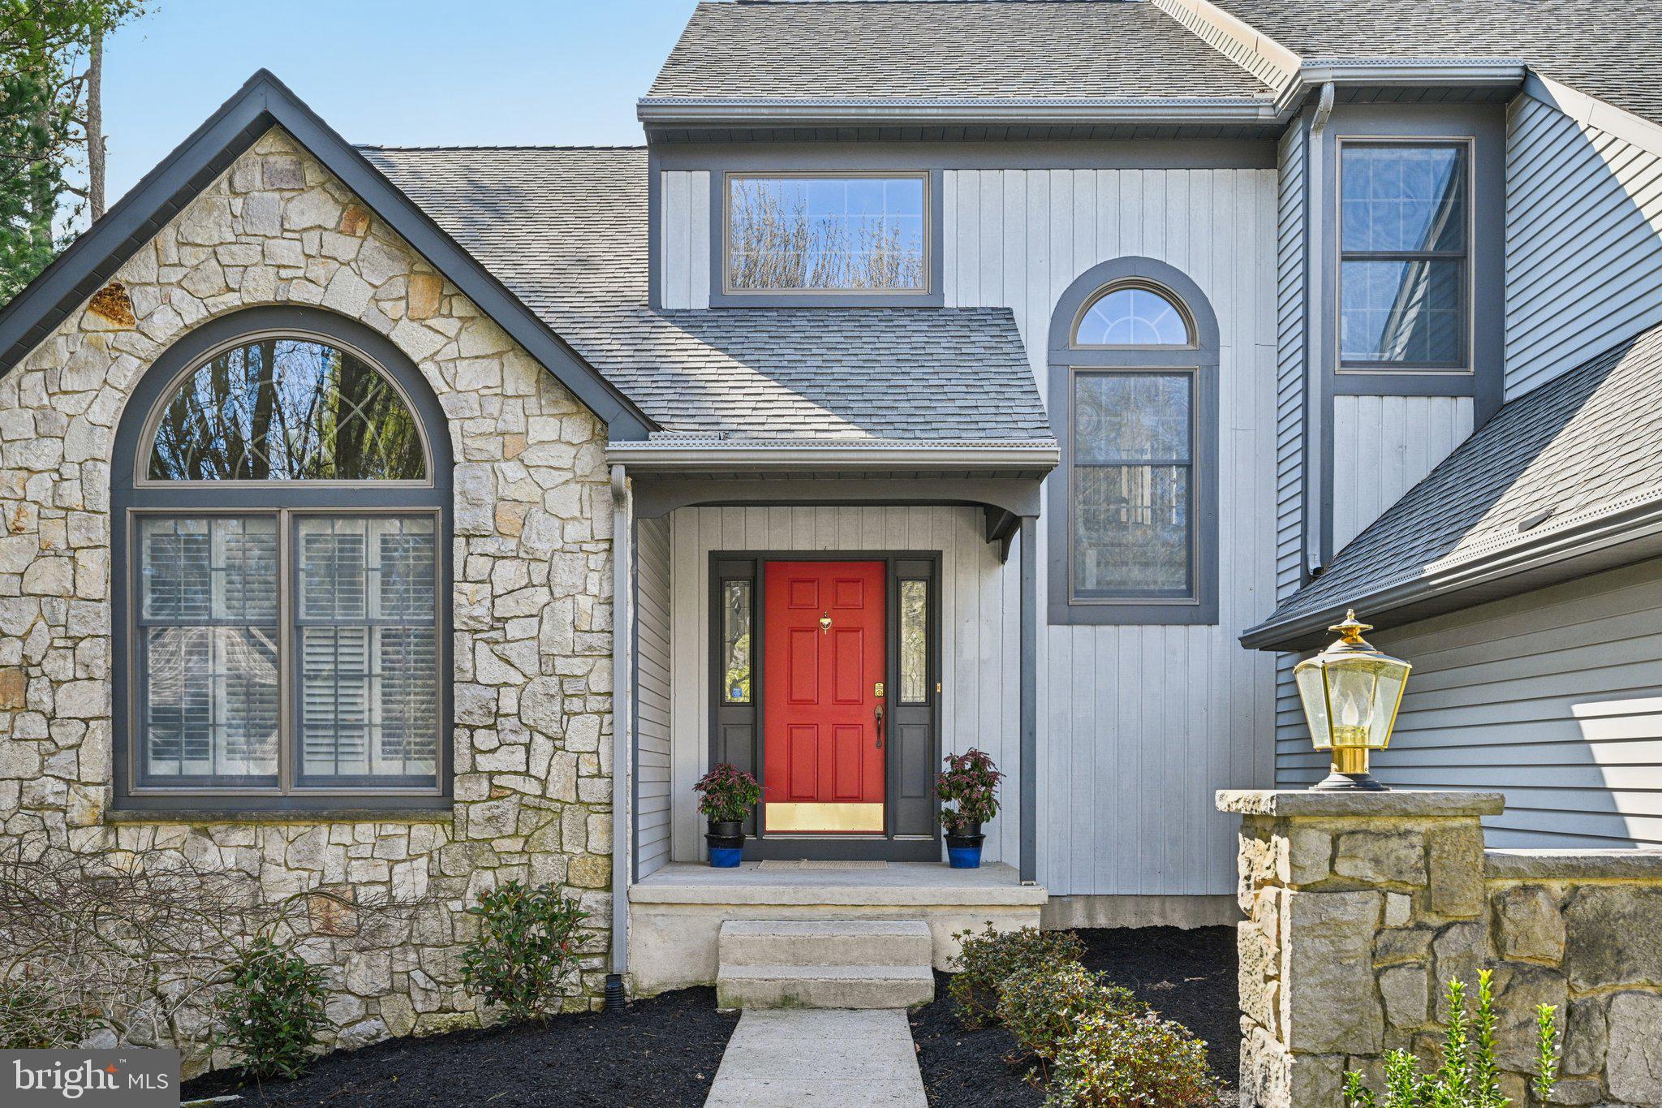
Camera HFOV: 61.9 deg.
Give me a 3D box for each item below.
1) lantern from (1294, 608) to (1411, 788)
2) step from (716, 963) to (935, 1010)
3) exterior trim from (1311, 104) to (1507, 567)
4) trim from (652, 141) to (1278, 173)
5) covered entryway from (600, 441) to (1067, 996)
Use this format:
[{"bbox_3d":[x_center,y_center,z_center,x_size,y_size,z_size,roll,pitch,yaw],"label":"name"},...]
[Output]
[{"bbox_3d":[1.205,0.335,3.200,0.198,0.410,0.198,0,-3,0],"label":"lantern"},{"bbox_3d":[-0.030,2.345,7.500,1.170,0.160,0.370,0,-3,0],"label":"step"},{"bbox_3d":[4.060,-1.540,9.750,1.380,3.250,0.090,0,-3,0],"label":"exterior trim"},{"bbox_3d":[1.000,-2.960,10.300,4.690,0.245,0.060,0,-3,0],"label":"trim"},{"bbox_3d":[0.000,1.020,9.030,2.540,3.180,2.350,0,-3,0],"label":"covered entryway"}]

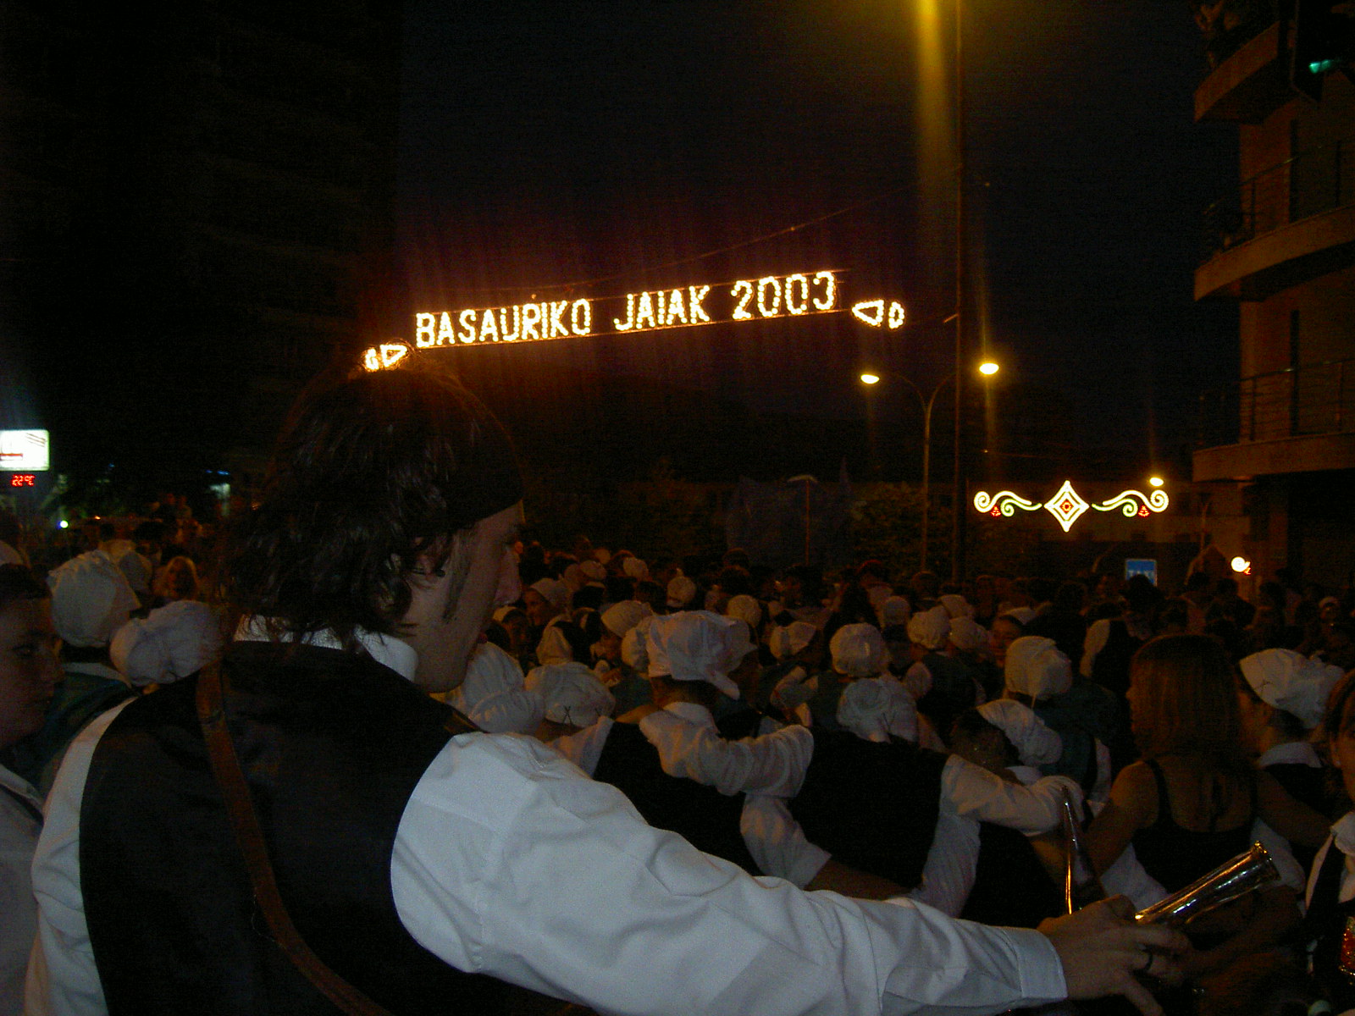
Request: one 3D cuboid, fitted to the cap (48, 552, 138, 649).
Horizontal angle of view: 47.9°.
[{"bbox_3d":[-1.415,0.221,3.700,0.220,0.225,0.230,1,-2,0],"label":"cap"}]

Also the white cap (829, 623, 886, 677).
[{"bbox_3d":[0.707,0.560,6.000,0.215,0.210,0.230,1,-2,3],"label":"white cap"}]

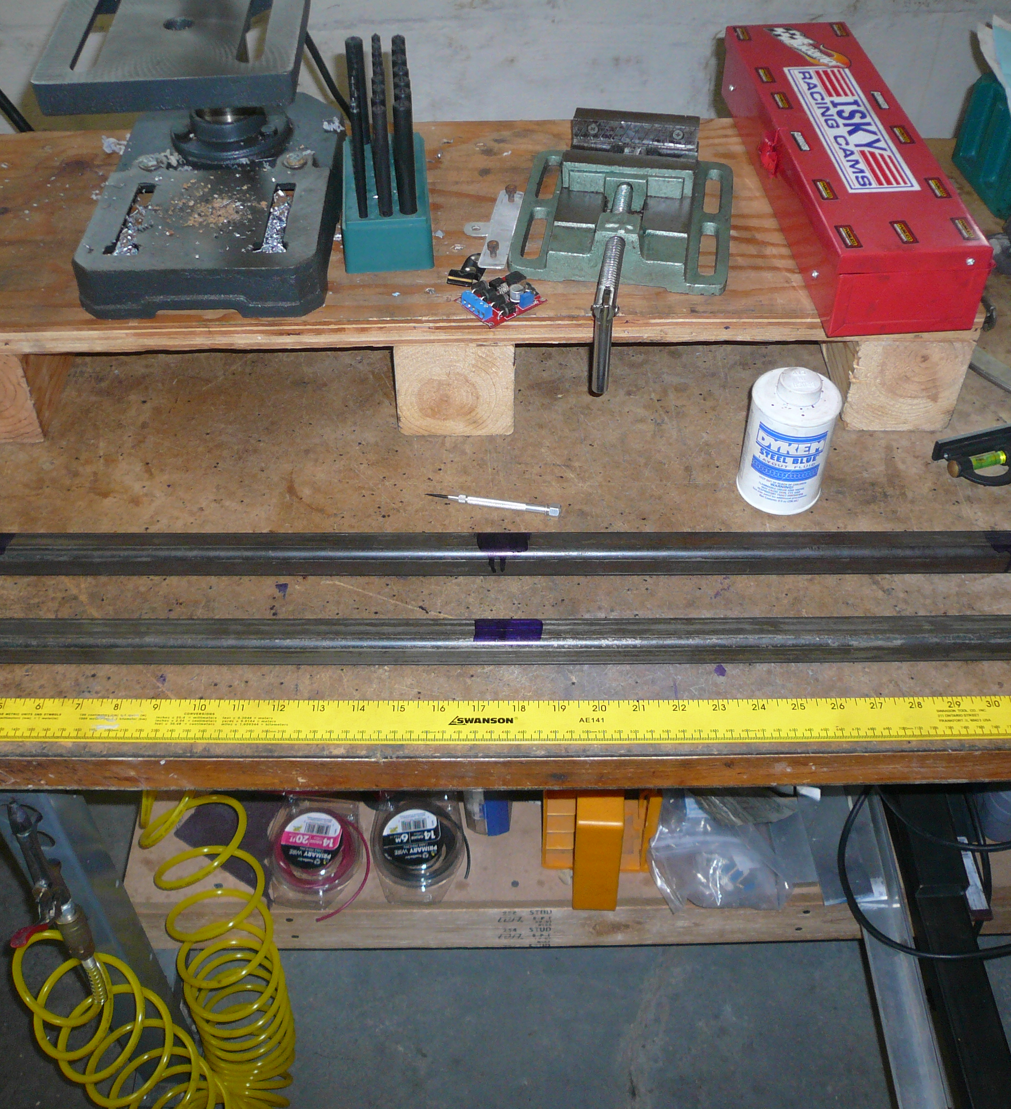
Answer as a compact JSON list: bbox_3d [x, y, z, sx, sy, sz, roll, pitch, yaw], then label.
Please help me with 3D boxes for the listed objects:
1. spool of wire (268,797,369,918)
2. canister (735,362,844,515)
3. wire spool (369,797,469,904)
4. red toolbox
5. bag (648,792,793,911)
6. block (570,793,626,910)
[{"bbox_3d":[-0.189,0.297,1.204,0.096,0.036,0.123,-1,48,0],"label":"spool of wire"},{"bbox_3d":[0.204,-0.086,0.860,0.061,0.102,0.061,-1,48,0],"label":"canister"},{"bbox_3d":[-0.088,0.292,1.208,0.093,0.036,0.120,-1,48,0],"label":"wire spool"},{"bbox_3d":[0.259,-0.308,0.936,0.102,0.067,0.347,-4,48,-4],"label":"red toolbox"},{"bbox_3d":[0.206,0.279,1.195,0.130,0.068,0.140,-1,48,0],"label":"bag"},{"bbox_3d":[0.087,0.257,1.128,0.042,0.200,0.070,-1,48,0],"label":"block"}]

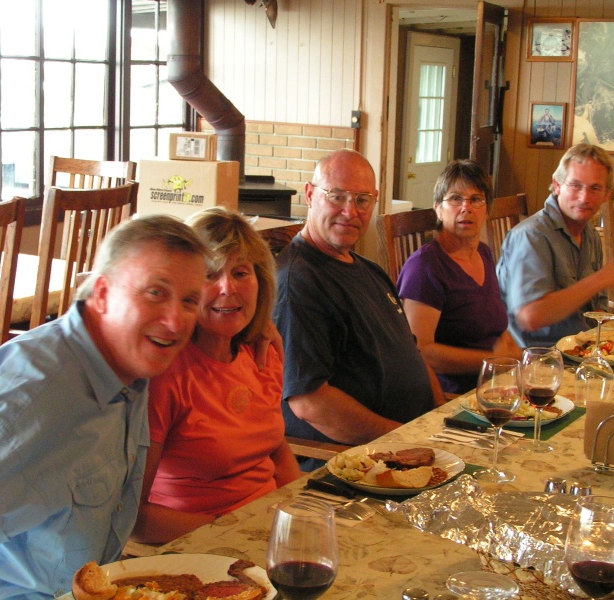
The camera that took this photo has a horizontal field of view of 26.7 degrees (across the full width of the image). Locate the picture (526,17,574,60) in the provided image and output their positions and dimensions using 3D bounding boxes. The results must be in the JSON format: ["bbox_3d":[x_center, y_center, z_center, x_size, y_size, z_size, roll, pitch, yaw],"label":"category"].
[{"bbox_3d":[1.359,-1.446,7.200,0.270,0.243,0.025,7,11,27],"label":"picture"}]

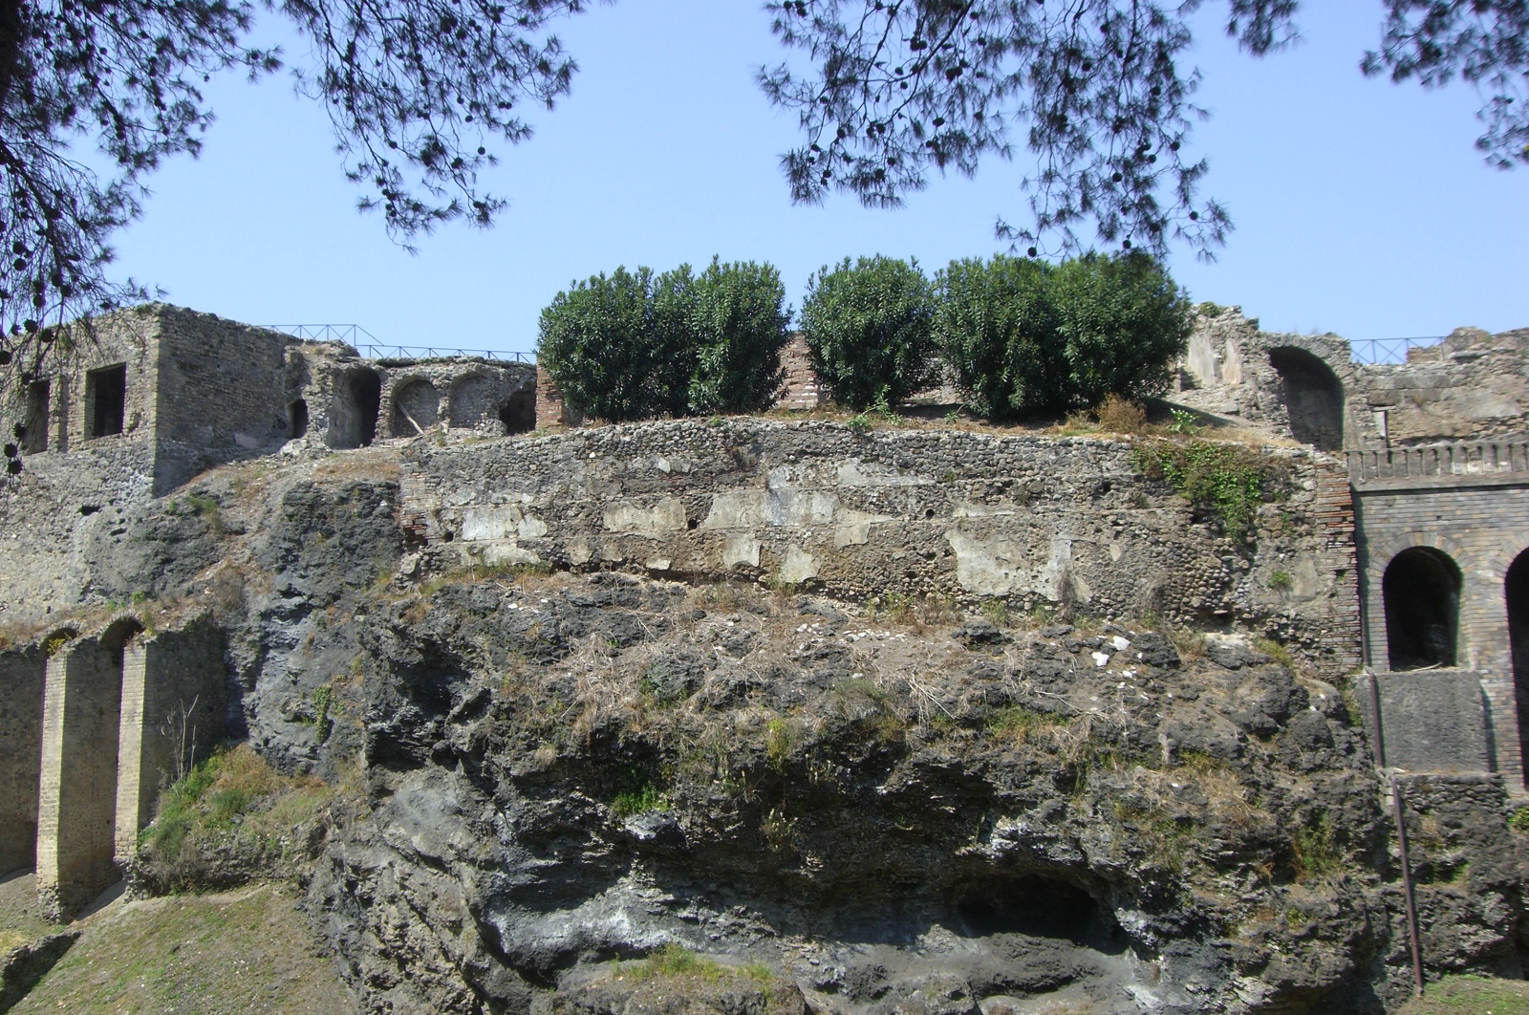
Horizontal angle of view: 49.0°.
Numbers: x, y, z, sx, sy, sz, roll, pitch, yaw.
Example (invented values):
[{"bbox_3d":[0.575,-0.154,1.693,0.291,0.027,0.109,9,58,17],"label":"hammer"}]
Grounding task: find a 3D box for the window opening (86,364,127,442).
[{"bbox_3d":[-16.881,-2.688,43.500,1.716,1.986,0.450,-7,-11,34],"label":"window opening"}]

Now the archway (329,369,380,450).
[{"bbox_3d":[-10.443,-2.497,44.400,1.709,2.169,1.200,-5,-10,25],"label":"archway"}]

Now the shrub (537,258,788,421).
[{"bbox_3d":[-2.438,-4.031,40.300,6.052,4.042,3.200,-1,-9,0],"label":"shrub"}]

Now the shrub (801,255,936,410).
[{"bbox_3d":[2.480,-4.184,40.000,3.231,3.810,3.000,0,-9,-3],"label":"shrub"}]

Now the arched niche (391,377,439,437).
[{"bbox_3d":[-8.928,-2.530,43.600,1.584,1.546,0.500,-5,-10,25],"label":"arched niche"}]

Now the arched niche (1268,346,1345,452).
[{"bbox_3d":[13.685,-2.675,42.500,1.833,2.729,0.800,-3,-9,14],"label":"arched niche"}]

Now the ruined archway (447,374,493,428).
[{"bbox_3d":[-7.385,-2.670,42.900,1.387,1.398,0.500,-5,-10,25],"label":"ruined archway"}]

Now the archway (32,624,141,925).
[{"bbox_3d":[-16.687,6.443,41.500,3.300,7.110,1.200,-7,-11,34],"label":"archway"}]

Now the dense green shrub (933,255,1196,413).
[{"bbox_3d":[7.334,-4.262,41.000,6.456,4.205,3.300,0,-9,-6],"label":"dense green shrub"}]

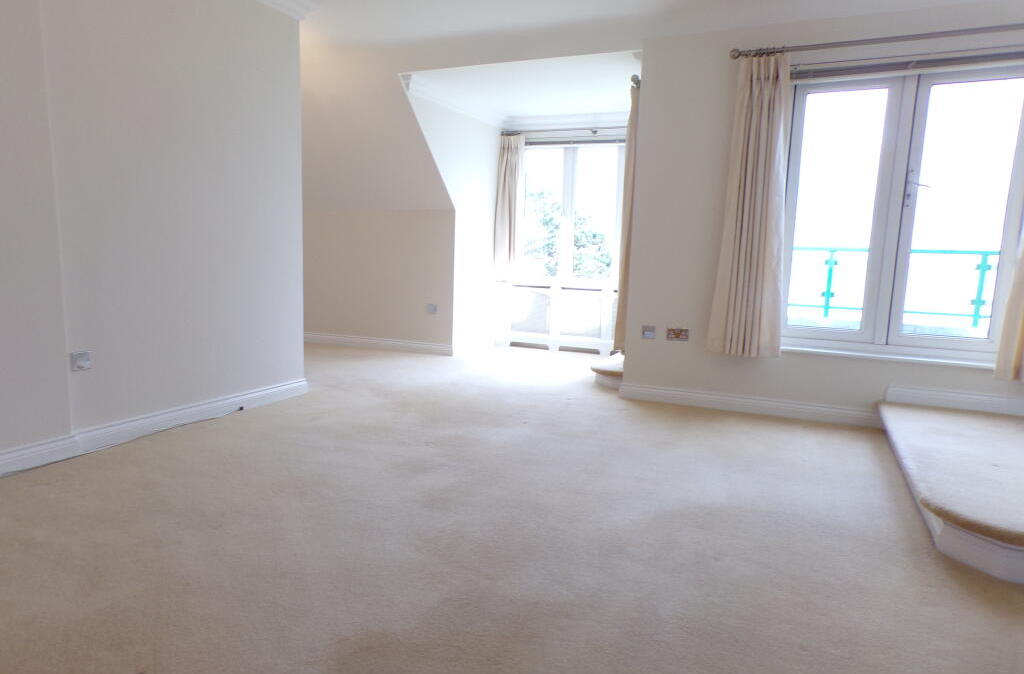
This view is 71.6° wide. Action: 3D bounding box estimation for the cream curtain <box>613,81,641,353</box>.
[{"bbox_3d":[0.880,-0.810,5.130,0.160,1.849,0.371,5,8,24],"label":"cream curtain"}]

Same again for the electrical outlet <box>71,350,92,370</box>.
[{"bbox_3d":[-2.002,0.114,3.298,0.021,0.087,0.097,5,8,24],"label":"electrical outlet"}]

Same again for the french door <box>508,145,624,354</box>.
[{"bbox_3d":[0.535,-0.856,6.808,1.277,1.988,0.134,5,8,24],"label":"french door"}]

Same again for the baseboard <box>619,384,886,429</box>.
[{"bbox_3d":[1.467,0.431,4.538,1.566,0.099,0.021,5,8,24],"label":"baseboard"}]

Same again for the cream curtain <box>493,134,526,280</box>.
[{"bbox_3d":[-0.049,-1.245,6.881,0.268,1.391,0.144,5,8,24],"label":"cream curtain"}]

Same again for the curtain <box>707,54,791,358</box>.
[{"bbox_3d":[1.456,-0.768,4.292,0.417,1.766,0.154,5,8,24],"label":"curtain"}]

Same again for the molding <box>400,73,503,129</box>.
[{"bbox_3d":[-0.433,-2.011,6.116,0.103,0.113,1.761,5,8,24],"label":"molding"}]

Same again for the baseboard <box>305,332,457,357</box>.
[{"bbox_3d":[-1.313,0.065,6.766,1.705,0.098,0.021,5,8,24],"label":"baseboard"}]

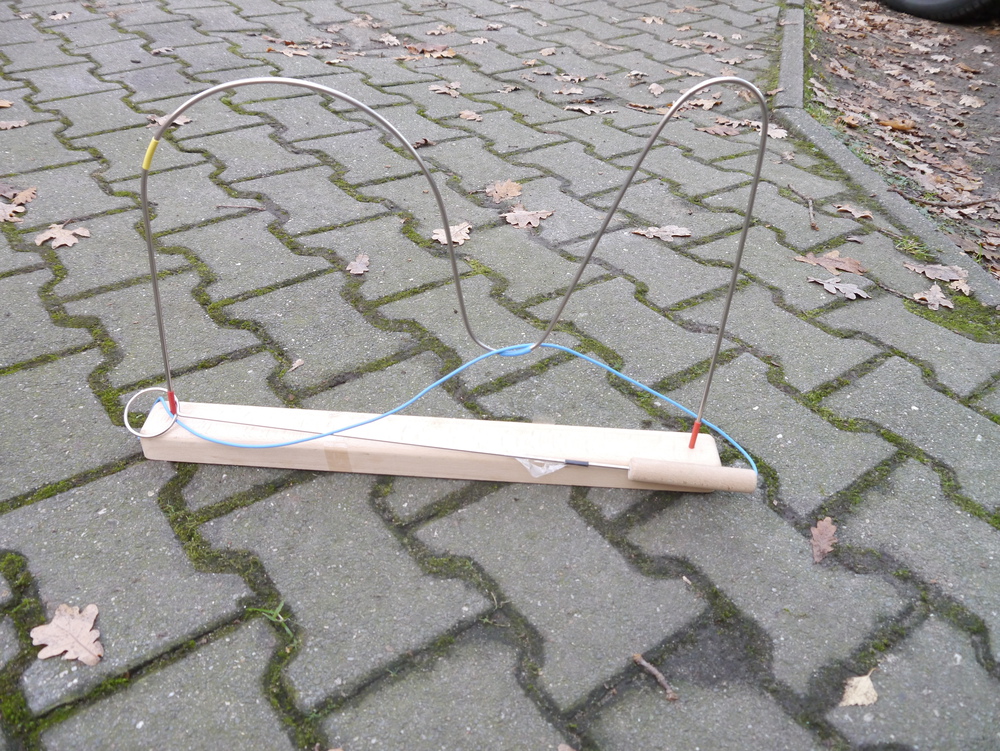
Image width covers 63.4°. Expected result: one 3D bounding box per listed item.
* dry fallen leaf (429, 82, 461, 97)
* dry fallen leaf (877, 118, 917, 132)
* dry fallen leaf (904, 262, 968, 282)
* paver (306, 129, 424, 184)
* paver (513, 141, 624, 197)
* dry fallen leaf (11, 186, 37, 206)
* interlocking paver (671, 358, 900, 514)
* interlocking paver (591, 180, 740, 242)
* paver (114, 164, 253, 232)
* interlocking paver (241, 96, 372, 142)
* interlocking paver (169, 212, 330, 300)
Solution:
[{"bbox_3d":[-0.106,-0.551,1.566,0.069,0.016,0.055,-4,37,-11],"label":"dry fallen leaf"},{"bbox_3d":[0.791,-0.498,1.614,0.088,0.022,0.060,5,36,0],"label":"dry fallen leaf"},{"bbox_3d":[0.586,-0.137,1.076,0.082,0.016,0.047,3,36,-2],"label":"dry fallen leaf"},{"bbox_3d":[-0.227,-0.326,1.319,0.158,0.070,0.195,-22,44,-32],"label":"paver"},{"bbox_3d":[0.126,-0.317,1.353,0.161,0.070,0.188,-22,43,-32],"label":"paver"},{"bbox_3d":[-0.637,-0.242,1.089,0.030,0.015,0.052,8,37,5],"label":"dry fallen leaf"},{"bbox_3d":[0.270,0.076,0.826,0.160,0.070,0.193,-21,43,-31],"label":"interlocking paver"},{"bbox_3d":[0.249,-0.219,1.232,0.162,0.070,0.188,-22,44,-32],"label":"interlocking paver"},{"bbox_3d":[-0.449,-0.225,1.163,0.160,0.070,0.195,-24,45,-33],"label":"paver"},{"bbox_3d":[-0.347,-0.429,1.450,0.160,0.070,0.195,-21,43,-30],"label":"interlocking paver"},{"bbox_3d":[-0.325,-0.128,1.040,0.158,0.070,0.195,-22,44,-32],"label":"interlocking paver"}]

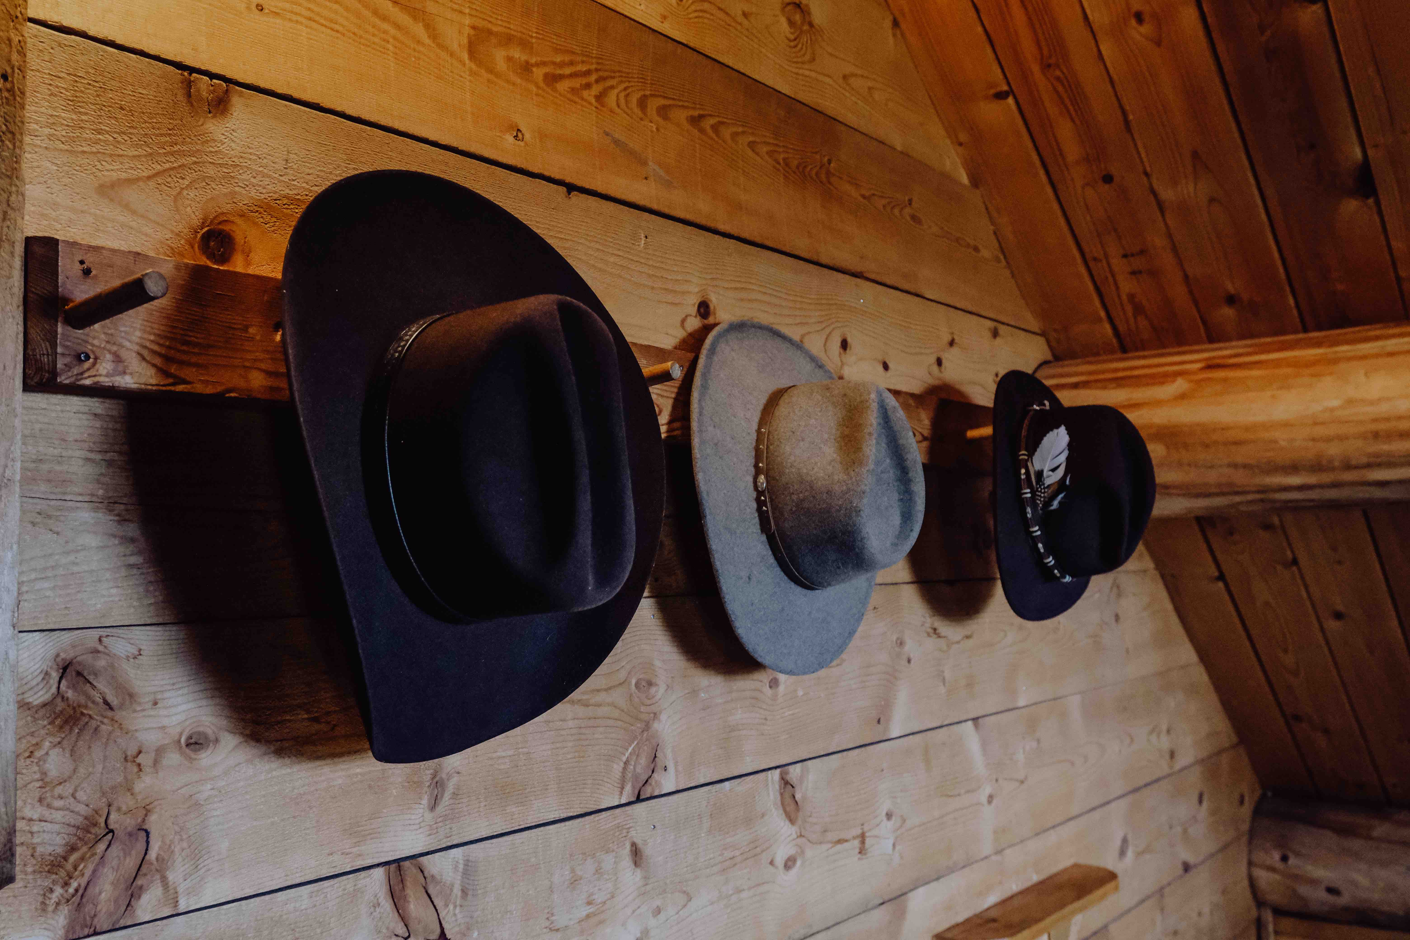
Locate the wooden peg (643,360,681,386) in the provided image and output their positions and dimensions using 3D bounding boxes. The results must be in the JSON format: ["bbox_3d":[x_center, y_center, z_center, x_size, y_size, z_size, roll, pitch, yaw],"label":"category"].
[{"bbox_3d":[-0.061,-0.074,0.988,0.098,0.015,0.015,-4,-5,39],"label":"wooden peg"}]

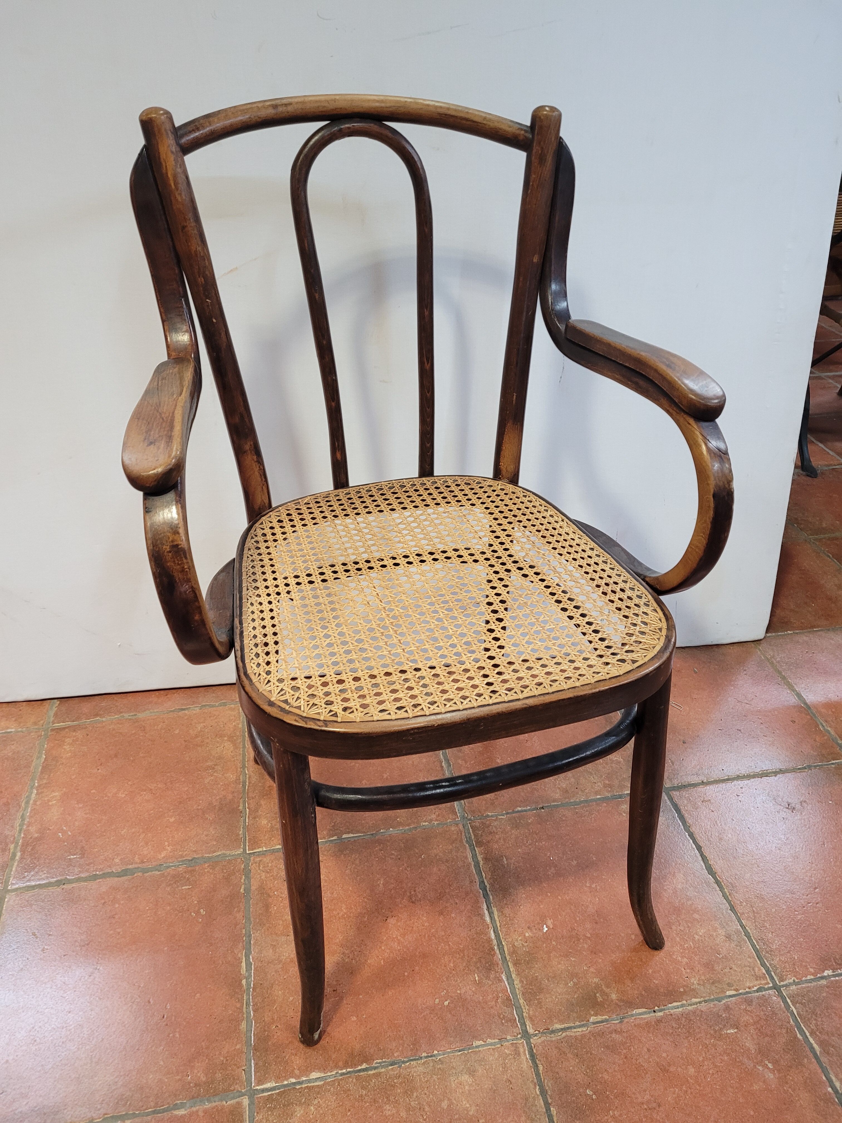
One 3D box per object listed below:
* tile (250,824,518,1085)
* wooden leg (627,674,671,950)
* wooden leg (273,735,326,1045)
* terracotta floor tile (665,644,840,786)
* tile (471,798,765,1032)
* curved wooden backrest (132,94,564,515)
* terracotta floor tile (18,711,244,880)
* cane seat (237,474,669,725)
[{"bbox_3d":[-0.062,0.482,1.075,0.306,0.010,0.306,-6,34,-9],"label":"tile"},{"bbox_3d":[0.269,0.299,0.992,0.052,0.388,0.113,-9,34,-13],"label":"wooden leg"},{"bbox_3d":[-0.123,0.359,0.899,0.052,0.388,0.113,-9,34,-13],"label":"wooden leg"},{"bbox_3d":[0.494,0.249,1.431,0.306,0.010,0.306,-6,34,-9],"label":"terracotta floor tile"},{"bbox_3d":[0.246,0.450,1.125,0.306,0.010,0.306,-6,34,-9],"label":"tile"},{"bbox_3d":[-0.068,-0.332,1.097,0.507,0.492,0.109,-9,24,-13],"label":"curved wooden backrest"},{"bbox_3d":[-0.428,0.344,1.282,0.306,0.010,0.306,-6,34,-9],"label":"terracotta floor tile"},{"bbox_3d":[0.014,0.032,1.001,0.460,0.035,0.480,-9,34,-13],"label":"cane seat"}]

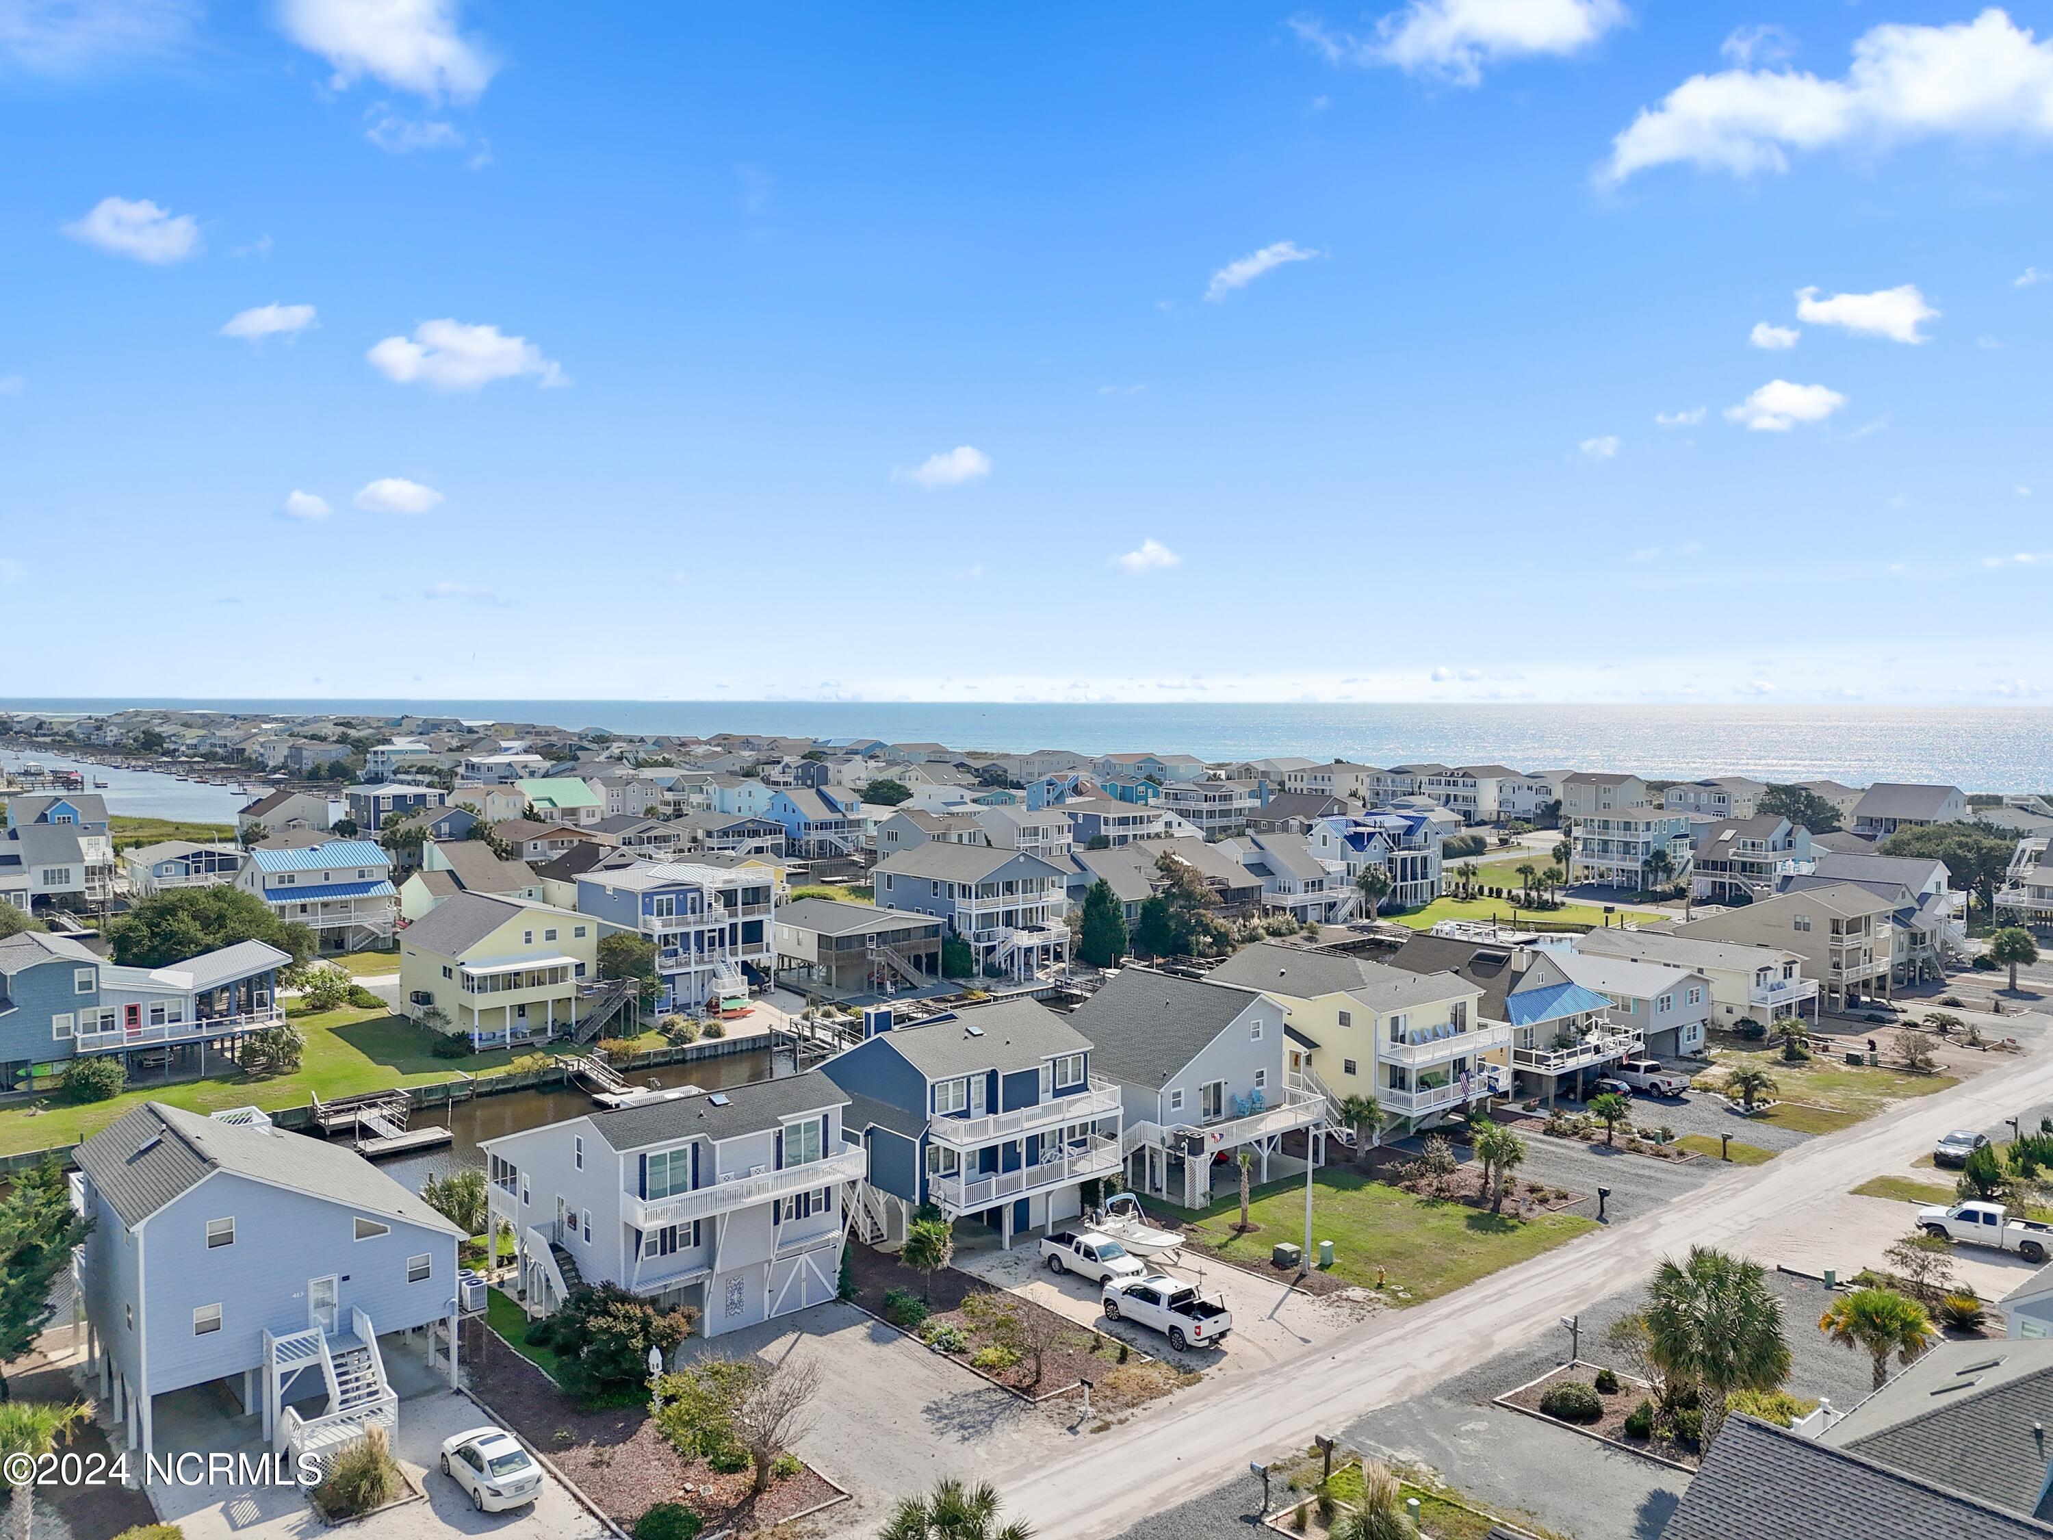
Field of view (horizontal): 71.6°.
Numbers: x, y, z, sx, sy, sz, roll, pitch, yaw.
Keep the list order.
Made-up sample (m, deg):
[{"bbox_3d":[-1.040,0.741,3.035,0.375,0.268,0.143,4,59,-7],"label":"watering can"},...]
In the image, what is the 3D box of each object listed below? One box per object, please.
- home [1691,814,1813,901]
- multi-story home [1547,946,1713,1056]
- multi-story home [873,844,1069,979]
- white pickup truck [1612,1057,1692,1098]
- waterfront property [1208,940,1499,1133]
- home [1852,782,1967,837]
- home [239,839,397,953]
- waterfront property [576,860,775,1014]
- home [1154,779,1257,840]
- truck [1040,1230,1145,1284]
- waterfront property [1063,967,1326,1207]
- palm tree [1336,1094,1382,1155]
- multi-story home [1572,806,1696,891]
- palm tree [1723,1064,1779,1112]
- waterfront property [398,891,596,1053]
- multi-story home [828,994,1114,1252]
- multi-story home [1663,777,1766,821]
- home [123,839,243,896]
[{"bbox_3d":[97.835,11.626,190.812,14.700,11.000,10.400,-2,4,-39],"label":"home"},{"bbox_3d":[43.929,17.791,109.355,9.500,6.350,13.400,-2,4,-39],"label":"multi-story home"},{"bbox_3d":[-4.809,13.252,143.412,12.450,11.100,19.500,-2,4,-41],"label":"multi-story home"},{"bbox_3d":[41.273,20.439,95.320,2.100,1.940,5.900,-2,3,-31],"label":"white pickup truck"},{"bbox_3d":[20.599,16.856,90.755,10.700,9.400,16.600,-2,4,-39],"label":"waterfront property"},{"bbox_3d":[155.482,8.350,251.129,10.800,11.200,13.900,-2,4,-35],"label":"home"},{"bbox_3d":[-73.943,13.169,148.230,12.200,10.300,13.600,-2,4,-41],"label":"home"},{"bbox_3d":[-31.517,14.434,127.412,11.720,11.200,14.340,-3,4,-44],"label":"waterfront property"},{"bbox_3d":[33.040,7.760,260.750,14.000,11.400,13.000,-2,4,-41],"label":"home"},{"bbox_3d":[3.077,22.375,65.475,5.220,1.770,1.850,3,4,42],"label":"truck"},{"bbox_3d":[8.113,17.248,81.013,10.700,9.500,14.100,-2,4,-41],"label":"waterfront property"},{"bbox_3d":[19.131,20.287,81.125,2.800,3.500,2.800,0,3,0],"label":"palm tree"},{"bbox_3d":[83.679,10.596,197.376,14.300,10.500,10.500,-2,4,-40],"label":"multi-story home"},{"bbox_3d":[46.397,20.302,91.328,3.500,2.650,3.500,-2,4,-40],"label":"palm tree"},{"bbox_3d":[-41.795,15.424,115.001,11.400,9.850,18.900,-2,4,-39],"label":"waterfront property"},{"bbox_3d":[-4.017,17.527,73.112,11.200,10.100,15.000,-2,4,-39],"label":"multi-story home"},{"bbox_3d":[131.648,7.283,272.779,12.160,12.000,12.740,-2,4,-38],"label":"multi-story home"},{"bbox_3d":[-107.390,13.006,182.004,11.400,7.000,13.600,-2,4,-42],"label":"home"}]

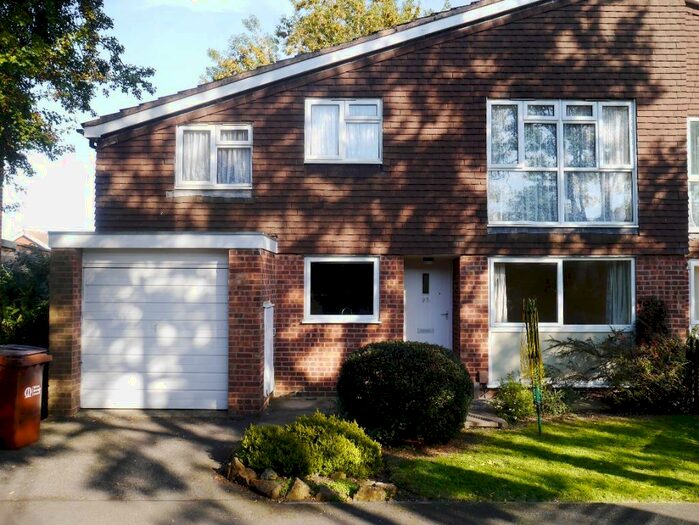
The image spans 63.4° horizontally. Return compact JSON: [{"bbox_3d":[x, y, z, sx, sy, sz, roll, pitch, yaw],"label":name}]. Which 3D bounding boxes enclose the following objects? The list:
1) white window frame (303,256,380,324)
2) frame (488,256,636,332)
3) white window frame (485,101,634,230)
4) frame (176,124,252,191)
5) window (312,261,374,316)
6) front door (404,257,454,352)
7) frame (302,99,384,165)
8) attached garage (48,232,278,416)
[{"bbox_3d":[-0.111,0.442,9.057,1.225,1.072,0.120,0,-2,0],"label":"white window frame"},{"bbox_3d":[3.395,0.519,9.075,2.332,1.194,0.120,0,-2,0],"label":"frame"},{"bbox_3d":[3.418,-1.590,9.136,2.412,2.067,0.120,0,-2,0],"label":"white window frame"},{"bbox_3d":[-2.161,-1.694,9.106,1.225,1.047,0.120,0,-2,0],"label":"frame"},{"bbox_3d":[-0.108,0.425,9.087,1.001,0.848,0.060,0,-2,0],"label":"window"},{"bbox_3d":[1.321,0.946,9.649,0.896,2.060,0.080,0,-2,0],"label":"front door"},{"bbox_3d":[-0.090,-2.102,9.132,1.254,1.054,0.120,0,-2,0],"label":"frame"},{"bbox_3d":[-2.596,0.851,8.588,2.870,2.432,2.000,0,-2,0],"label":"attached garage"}]

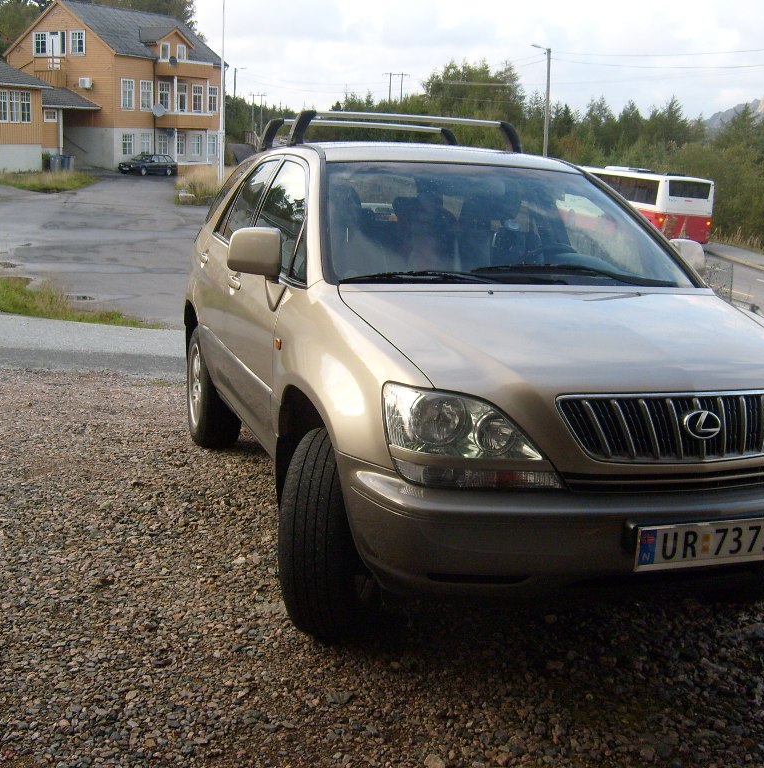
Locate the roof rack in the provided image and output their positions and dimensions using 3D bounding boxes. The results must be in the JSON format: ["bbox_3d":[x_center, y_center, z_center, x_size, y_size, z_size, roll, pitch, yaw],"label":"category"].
[{"bbox_3d":[0.026,-1.258,5.285,1.170,0.175,0.830,-1,11,-19],"label":"roof rack"}]

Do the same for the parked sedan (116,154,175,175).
[{"bbox_3d":[-15.820,-14.786,70.000,1.750,1.430,4.650,8,12,28],"label":"parked sedan"}]

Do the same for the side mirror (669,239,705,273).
[{"bbox_3d":[1.315,-0.540,4.456,0.205,0.180,0.130,-1,11,-19],"label":"side mirror"}]

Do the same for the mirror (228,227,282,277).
[{"bbox_3d":[-0.467,-0.494,3.858,0.205,0.180,0.130,-1,11,-19],"label":"mirror"}]

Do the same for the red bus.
[{"bbox_3d":[12.050,-8.900,50.500,2.550,3.150,11.800,2,14,-12],"label":"red bus"}]

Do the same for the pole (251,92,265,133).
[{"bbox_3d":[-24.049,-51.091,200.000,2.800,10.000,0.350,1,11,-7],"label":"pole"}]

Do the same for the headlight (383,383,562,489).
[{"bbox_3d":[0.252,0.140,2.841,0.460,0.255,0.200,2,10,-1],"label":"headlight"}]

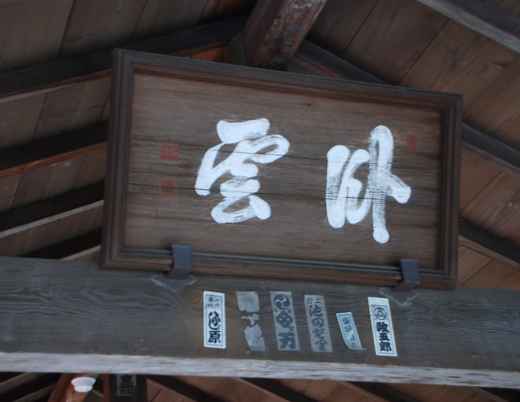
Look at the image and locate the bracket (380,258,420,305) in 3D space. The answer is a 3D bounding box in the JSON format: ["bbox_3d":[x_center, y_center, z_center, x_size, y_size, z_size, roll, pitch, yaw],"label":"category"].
[{"bbox_3d":[0.382,0.214,3.044,0.119,0.107,0.066,5,-28,-21],"label":"bracket"}]

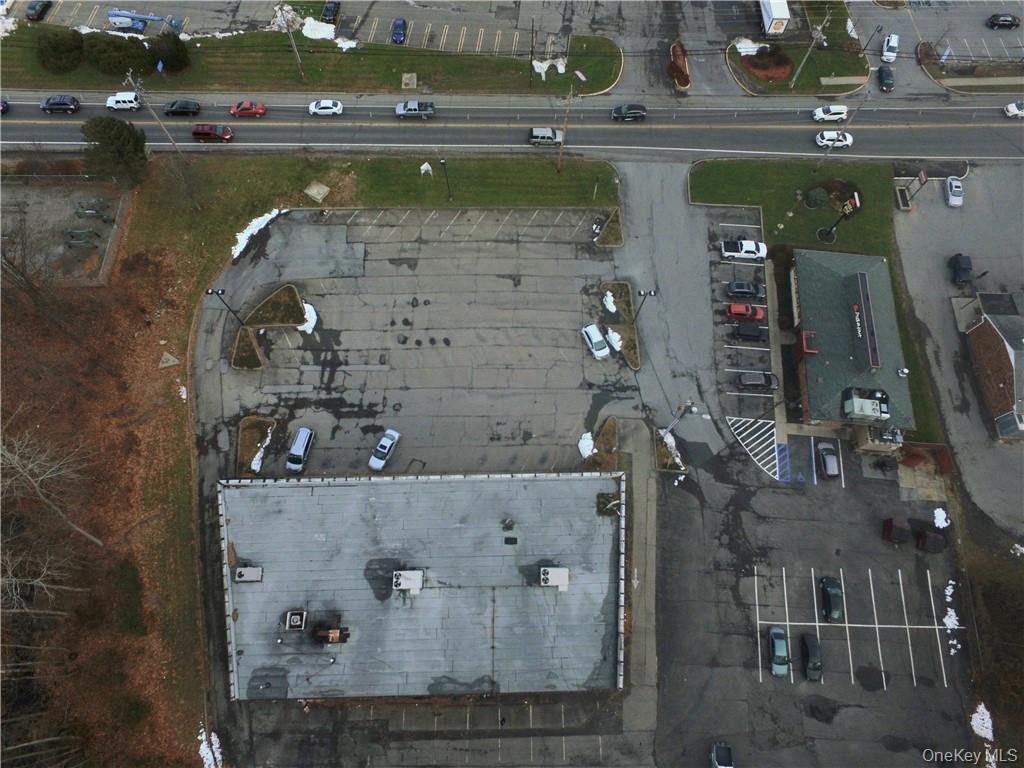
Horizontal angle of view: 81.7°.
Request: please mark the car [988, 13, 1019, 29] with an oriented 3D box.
[{"bbox_3d":[78.849,-58.137,94.729,4.788,1.429,1.816,-3,69,-2],"label":"car"}]

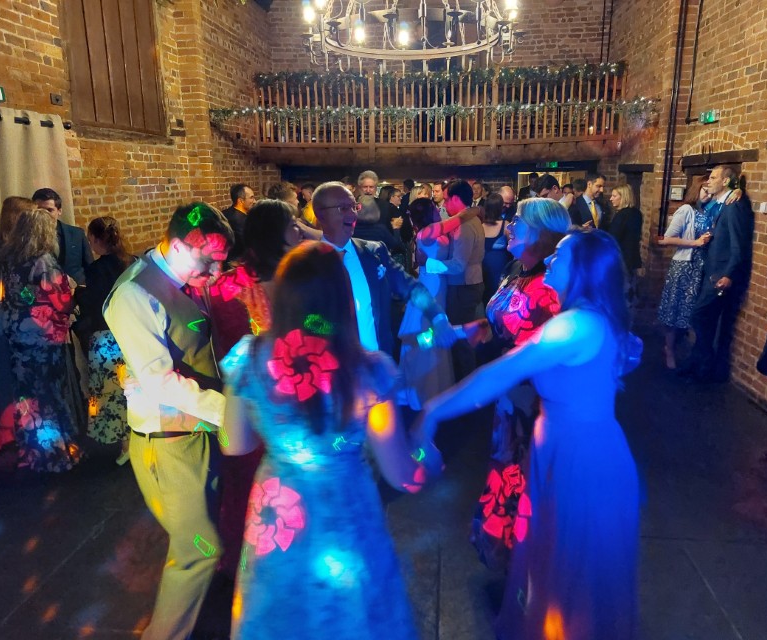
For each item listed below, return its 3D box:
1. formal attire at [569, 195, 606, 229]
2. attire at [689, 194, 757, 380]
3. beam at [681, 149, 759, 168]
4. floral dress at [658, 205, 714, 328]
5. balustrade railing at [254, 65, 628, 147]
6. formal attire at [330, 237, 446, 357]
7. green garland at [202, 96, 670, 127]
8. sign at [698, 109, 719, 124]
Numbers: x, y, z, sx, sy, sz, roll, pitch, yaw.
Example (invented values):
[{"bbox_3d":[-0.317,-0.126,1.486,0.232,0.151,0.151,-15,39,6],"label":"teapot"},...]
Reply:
[{"bbox_3d":[2.299,-0.985,6.651,0.520,0.780,0.320,-4,14,-17],"label":"formal attire"},{"bbox_3d":[2.790,-0.271,5.052,0.470,1.540,0.470,-1,13,-6],"label":"attire"},{"bbox_3d":[3.176,-1.523,5.667,0.130,0.130,1.767,2,13,9],"label":"beam"},{"bbox_3d":[2.645,-0.485,5.176,0.420,1.100,0.440,6,14,23],"label":"floral dress"},{"bbox_3d":[0.684,-2.806,7.816,4.956,0.948,0.200,2,13,9],"label":"balustrade railing"},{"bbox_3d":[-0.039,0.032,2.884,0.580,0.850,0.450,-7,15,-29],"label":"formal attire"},{"bbox_3d":[0.438,-2.250,6.354,4.719,0.260,0.200,2,13,9],"label":"green garland"},{"bbox_3d":[3.162,-1.995,5.797,0.090,0.150,0.420,2,13,9],"label":"sign"}]

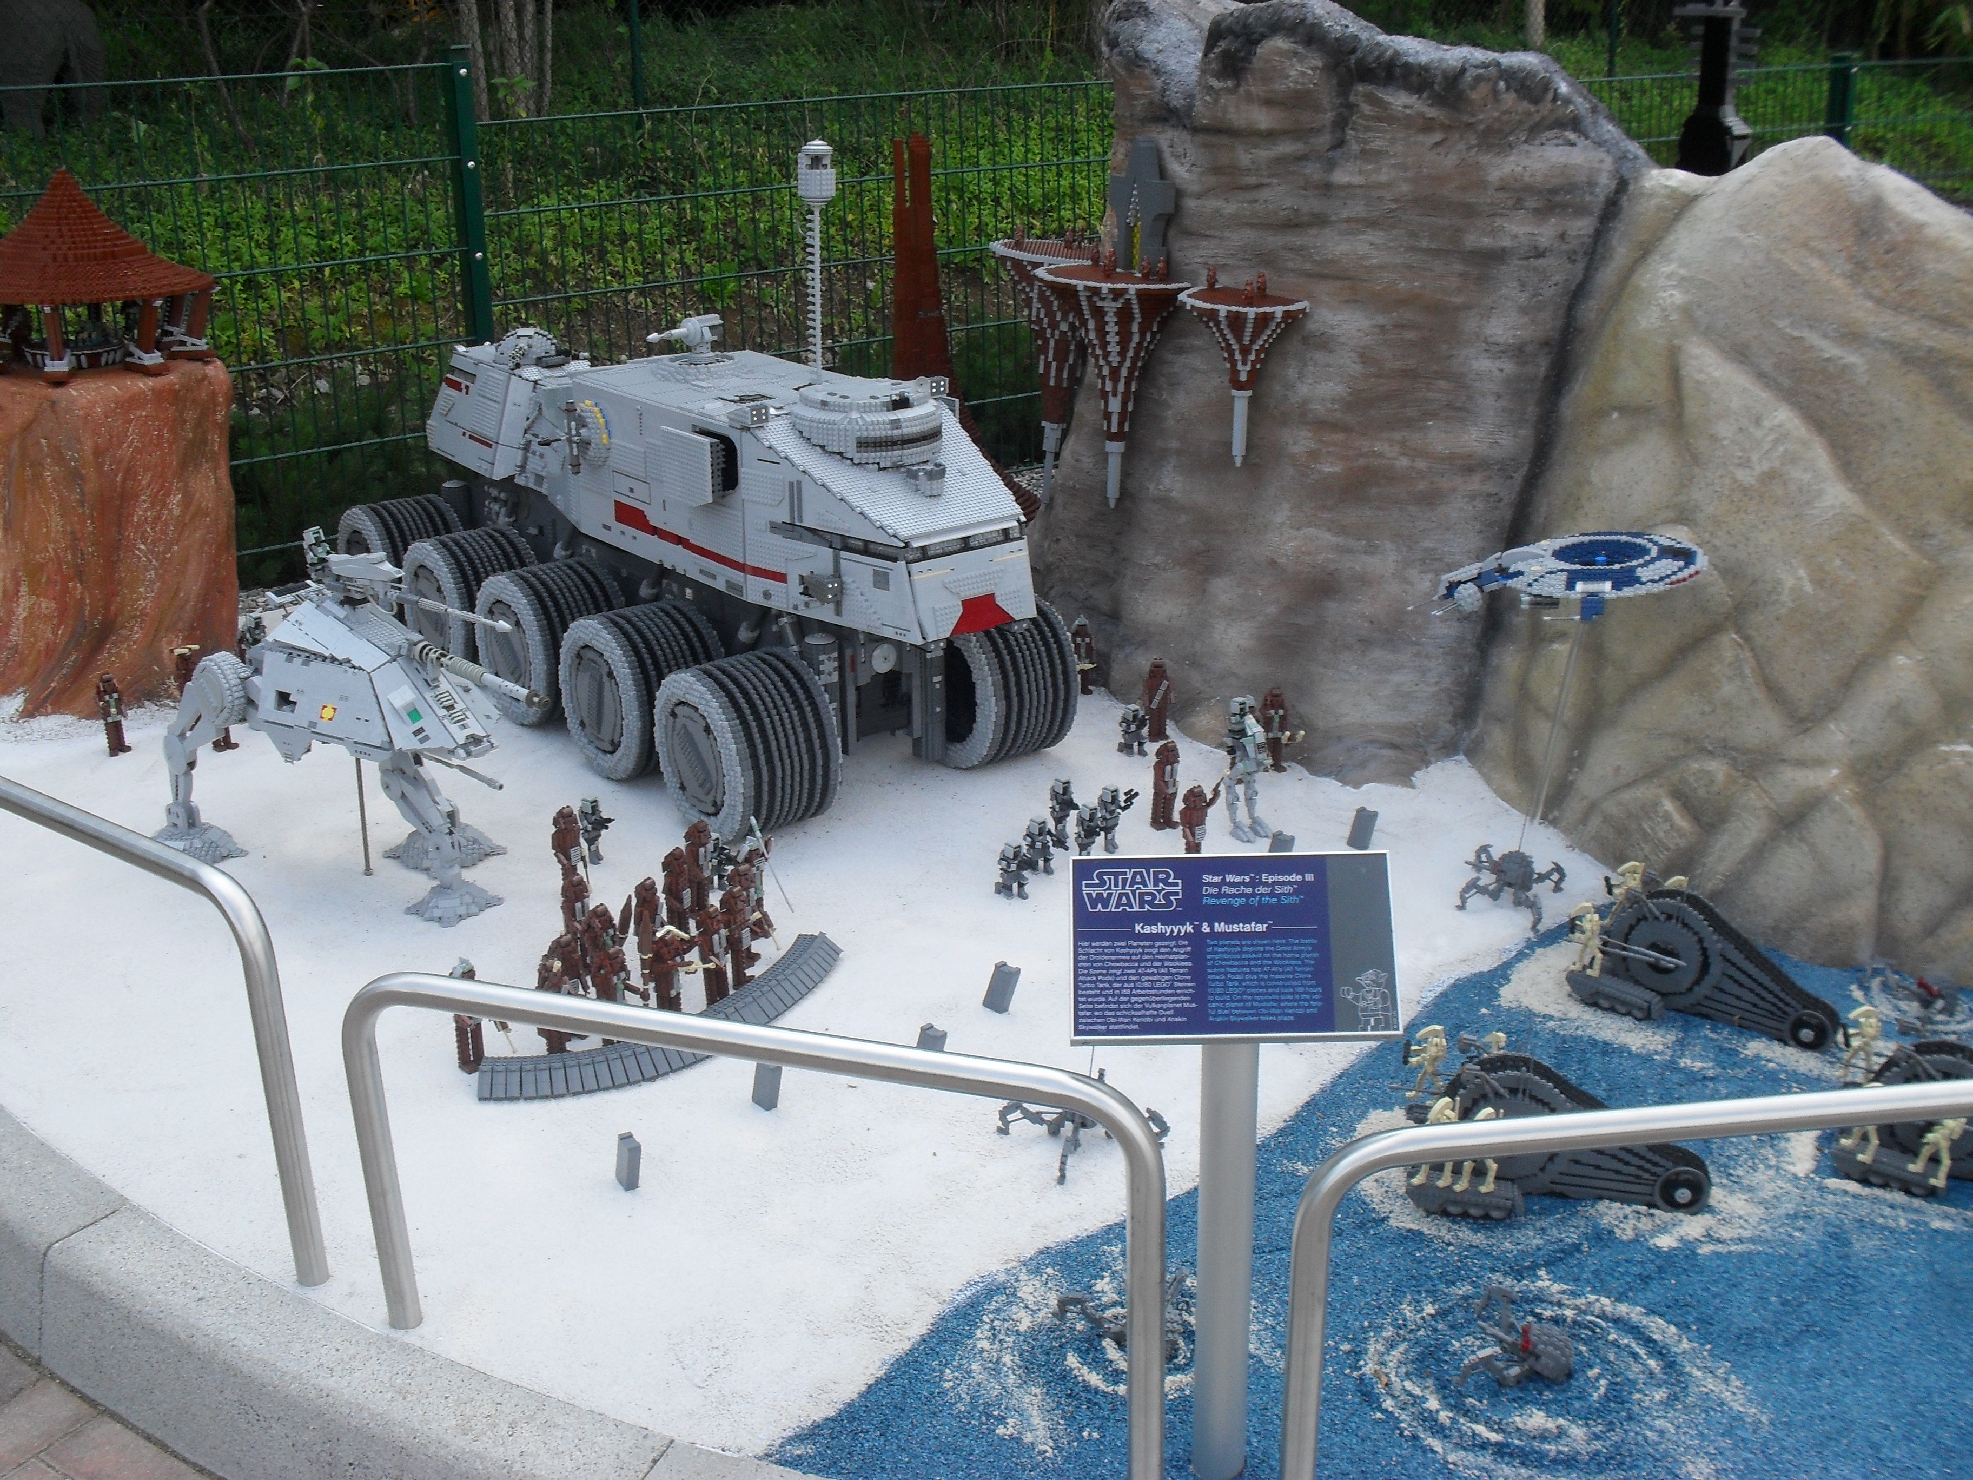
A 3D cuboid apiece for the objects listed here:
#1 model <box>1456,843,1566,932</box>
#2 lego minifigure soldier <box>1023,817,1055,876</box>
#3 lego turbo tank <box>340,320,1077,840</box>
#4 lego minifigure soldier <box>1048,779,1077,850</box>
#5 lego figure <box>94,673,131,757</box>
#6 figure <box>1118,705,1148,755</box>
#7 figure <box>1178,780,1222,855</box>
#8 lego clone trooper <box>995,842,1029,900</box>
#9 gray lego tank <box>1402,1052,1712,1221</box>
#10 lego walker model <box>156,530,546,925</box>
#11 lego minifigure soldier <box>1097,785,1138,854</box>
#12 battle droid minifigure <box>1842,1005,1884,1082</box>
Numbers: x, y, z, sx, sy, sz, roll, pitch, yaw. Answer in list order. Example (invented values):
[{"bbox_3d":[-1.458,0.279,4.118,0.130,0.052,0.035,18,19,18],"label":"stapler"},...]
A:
[{"bbox_3d":[0.747,0.190,2.830,0.137,0.080,0.145,12,25,29],"label":"model"},{"bbox_3d":[0.080,0.159,2.946,0.058,0.080,0.041,18,29,40],"label":"lego minifigure soldier"},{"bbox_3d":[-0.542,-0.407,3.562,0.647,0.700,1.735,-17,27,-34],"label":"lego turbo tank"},{"bbox_3d":[0.121,0.106,3.050,0.041,0.099,0.050,-19,28,-38],"label":"lego minifigure soldier"},{"bbox_3d":[-1.525,-0.049,3.465,0.045,0.147,0.056,17,28,37],"label":"lego figure"},{"bbox_3d":[0.252,-0.017,3.375,0.041,0.081,0.058,-18,27,-36],"label":"figure"},{"bbox_3d":[0.312,0.129,2.926,0.060,0.140,0.051,-14,25,-29],"label":"figure"},{"bbox_3d":[0.039,0.188,2.876,0.058,0.079,0.041,18,28,39],"label":"lego clone trooper"},{"bbox_3d":[0.627,0.415,2.182,0.305,0.157,0.183,4,22,13],"label":"gray lego tank"},{"bbox_3d":[-0.897,-0.042,2.880,0.840,0.540,0.345,15,27,35],"label":"lego walker model"},{"bbox_3d":[0.195,0.118,2.993,0.042,0.106,0.050,-20,27,-40],"label":"lego minifigure soldier"},{"bbox_3d":[0.997,0.345,2.264,0.050,0.094,0.040,12,25,32],"label":"battle droid minifigure"}]

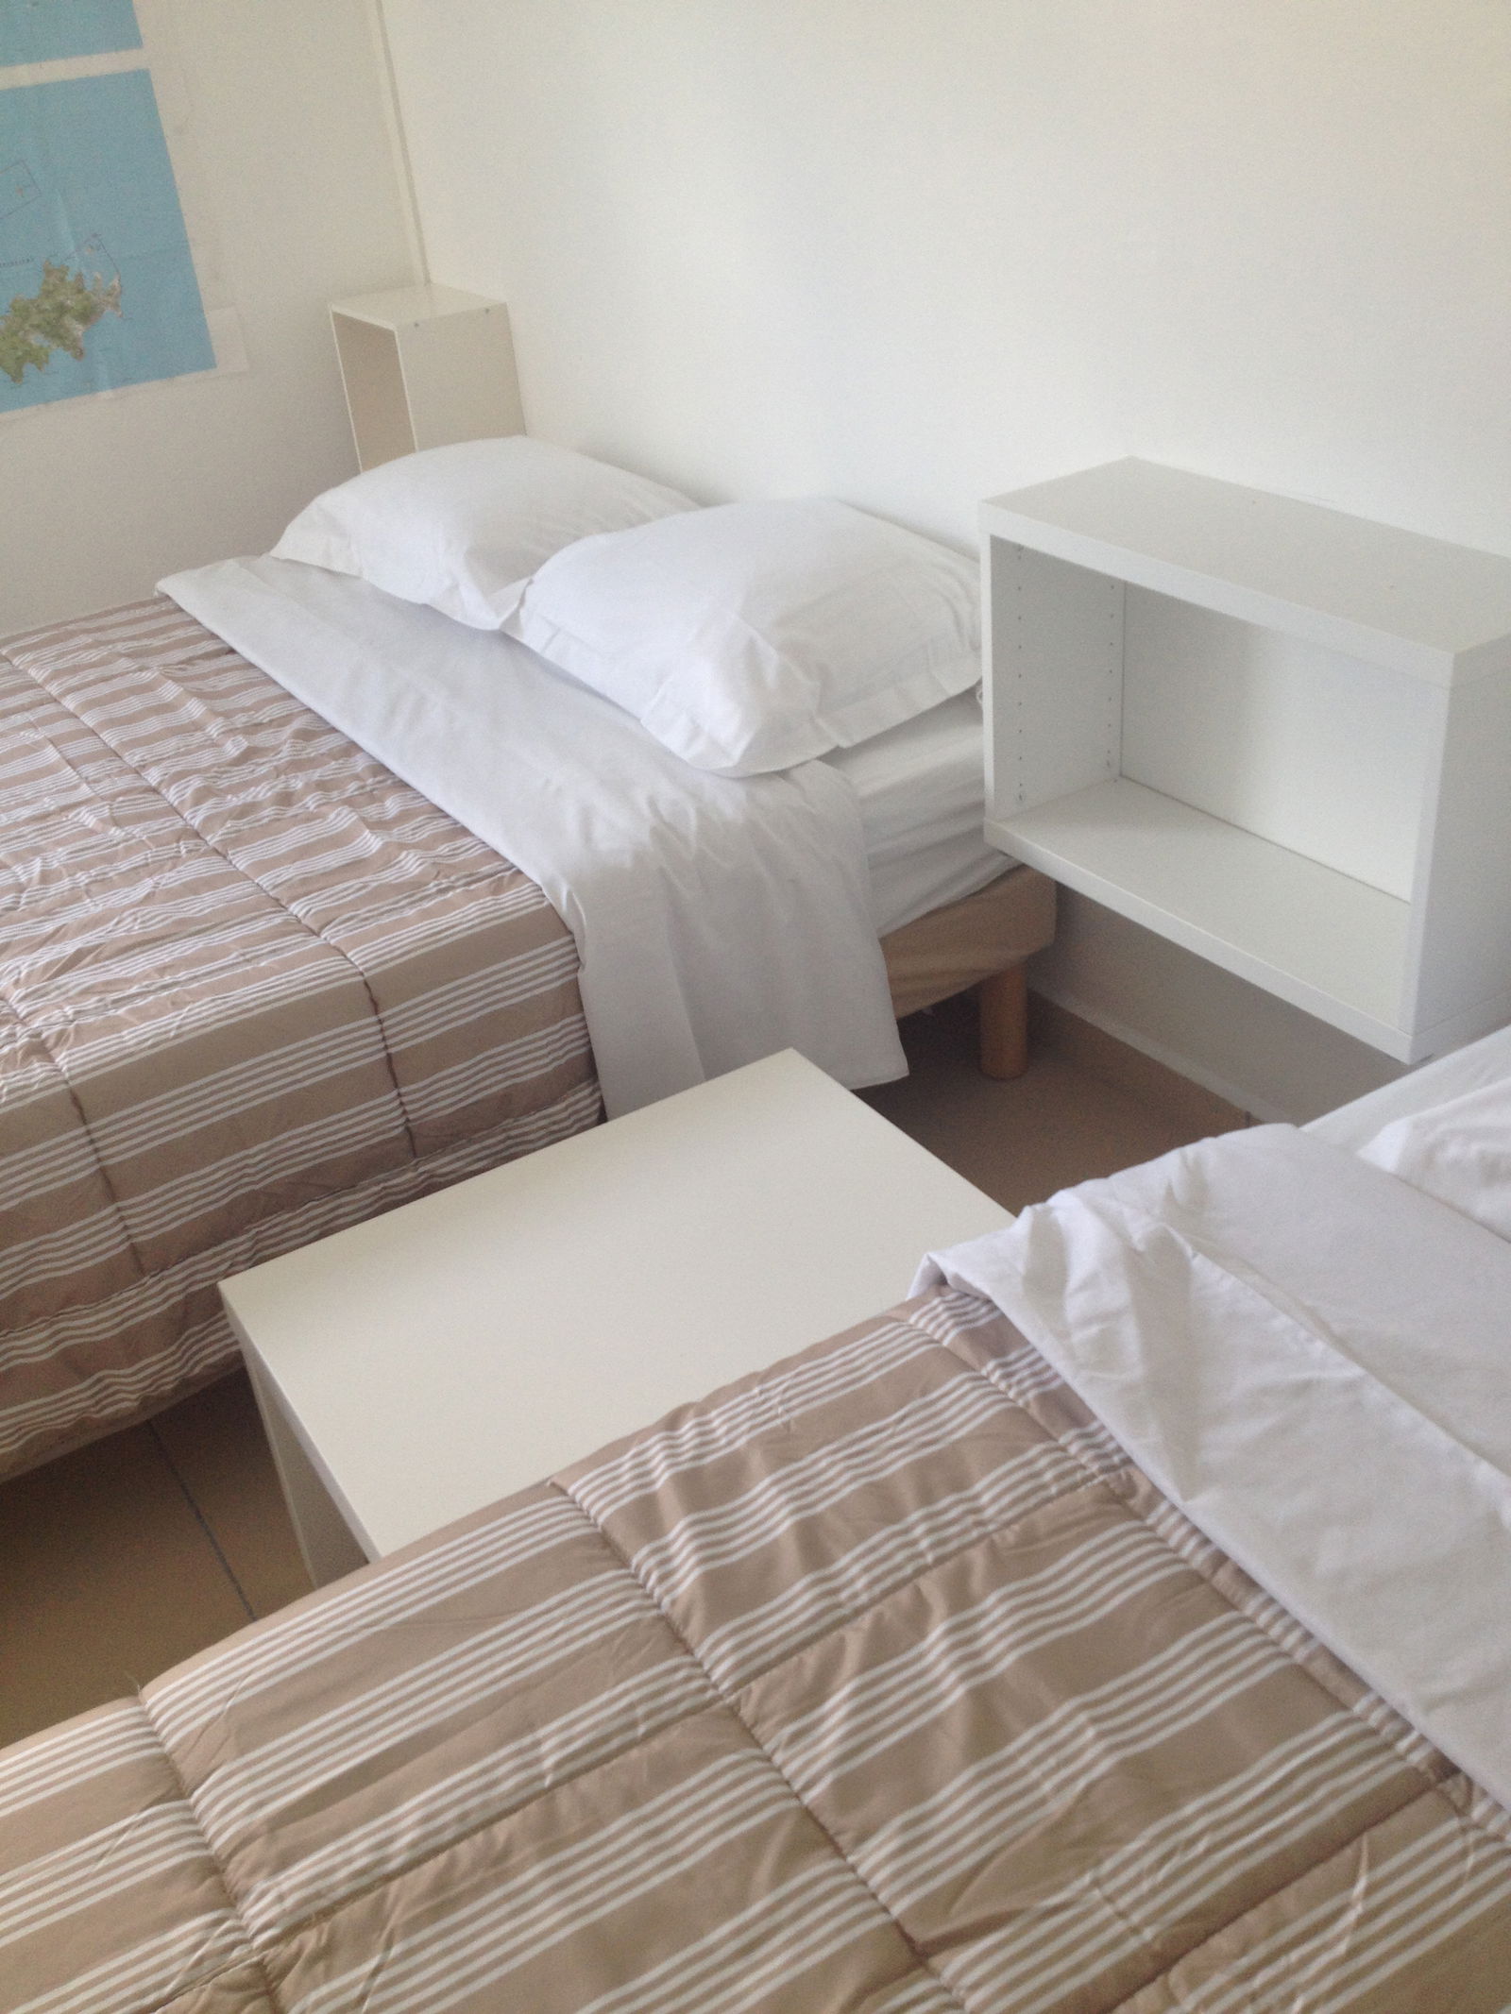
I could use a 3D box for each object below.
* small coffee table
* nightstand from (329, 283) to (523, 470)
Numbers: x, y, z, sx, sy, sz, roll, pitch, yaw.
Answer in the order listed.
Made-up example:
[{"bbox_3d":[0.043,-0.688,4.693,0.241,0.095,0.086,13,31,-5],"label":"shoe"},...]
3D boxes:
[{"bbox_3d":[-0.032,0.432,1.645,0.550,0.450,0.550,-21,34,-25],"label":"small coffee table"},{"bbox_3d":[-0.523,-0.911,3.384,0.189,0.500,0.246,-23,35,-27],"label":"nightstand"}]

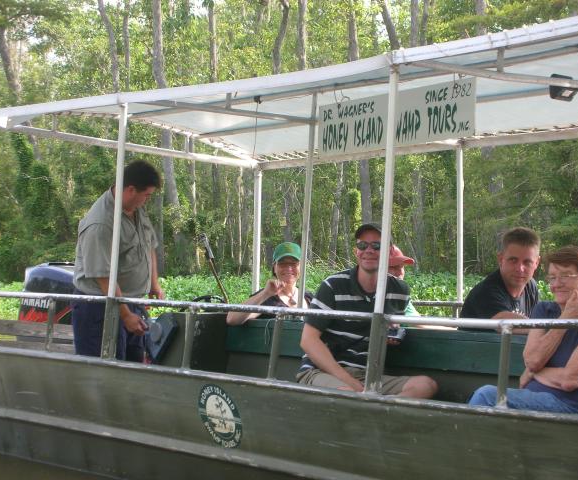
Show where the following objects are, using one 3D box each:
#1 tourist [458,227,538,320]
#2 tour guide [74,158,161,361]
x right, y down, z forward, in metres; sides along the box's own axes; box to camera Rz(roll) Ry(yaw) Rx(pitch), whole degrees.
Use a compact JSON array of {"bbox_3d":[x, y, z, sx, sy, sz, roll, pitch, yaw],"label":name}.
[{"bbox_3d":[1.000,0.570,6.150,0.550,1.260,0.750,3,-2,-41],"label":"tourist"},{"bbox_3d":[-0.940,0.420,7.400,0.460,1.680,0.580,0,-2,44],"label":"tour guide"}]

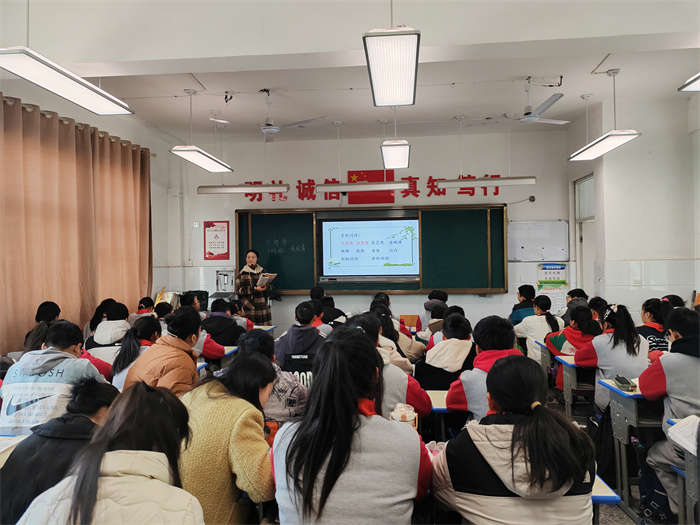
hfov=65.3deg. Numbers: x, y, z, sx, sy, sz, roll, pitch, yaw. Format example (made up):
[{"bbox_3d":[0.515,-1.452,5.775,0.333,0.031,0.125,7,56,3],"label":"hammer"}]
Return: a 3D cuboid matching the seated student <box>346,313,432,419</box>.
[{"bbox_3d":[0.173,0.851,2.607,0.480,1.228,0.600,-1,-1,5],"label":"seated student"}]

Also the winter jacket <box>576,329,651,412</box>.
[{"bbox_3d":[1.735,0.703,3.592,0.410,0.535,0.490,-1,-1,0],"label":"winter jacket"}]

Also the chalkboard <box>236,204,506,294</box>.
[{"bbox_3d":[0.279,-0.168,8.043,4.000,1.267,0.100,-1,-1,5],"label":"chalkboard"}]

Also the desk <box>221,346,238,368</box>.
[{"bbox_3d":[-1.312,1.125,4.904,0.600,0.680,0.400,-1,-1,5],"label":"desk"}]

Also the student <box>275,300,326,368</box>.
[{"bbox_3d":[-0.346,0.902,4.442,0.460,1.181,0.600,-1,-1,5],"label":"student"}]

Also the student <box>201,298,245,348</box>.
[{"bbox_3d":[-1.218,0.938,5.456,0.460,1.156,0.600,-1,-1,5],"label":"student"}]

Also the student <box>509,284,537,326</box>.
[{"bbox_3d":[2.055,0.861,6.293,0.460,1.210,0.630,0,-1,-13],"label":"student"}]

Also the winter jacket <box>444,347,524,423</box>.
[{"bbox_3d":[0.664,0.678,2.523,0.500,0.570,0.400,-1,-1,5],"label":"winter jacket"}]

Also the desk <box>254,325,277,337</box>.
[{"bbox_3d":[-1.237,1.156,6.822,0.600,0.680,0.400,-1,-1,5],"label":"desk"}]

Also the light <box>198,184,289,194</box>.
[{"bbox_3d":[-1.408,-0.972,7.253,1.250,0.085,0.120,-1,-1,5],"label":"light"}]

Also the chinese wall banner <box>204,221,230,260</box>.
[{"bbox_3d":[-2.037,-0.330,8.380,0.395,0.588,0.015,-1,-1,5],"label":"chinese wall banner"}]

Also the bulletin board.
[{"bbox_3d":[2.730,-0.308,7.923,0.880,0.591,0.025,-1,-1,5],"label":"bulletin board"}]

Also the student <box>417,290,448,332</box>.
[{"bbox_3d":[0.931,0.885,5.815,0.450,1.175,0.630,-1,-1,5],"label":"student"}]

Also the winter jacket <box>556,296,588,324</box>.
[{"bbox_3d":[2.573,0.689,6.216,0.430,0.580,0.470,0,-1,-13],"label":"winter jacket"}]

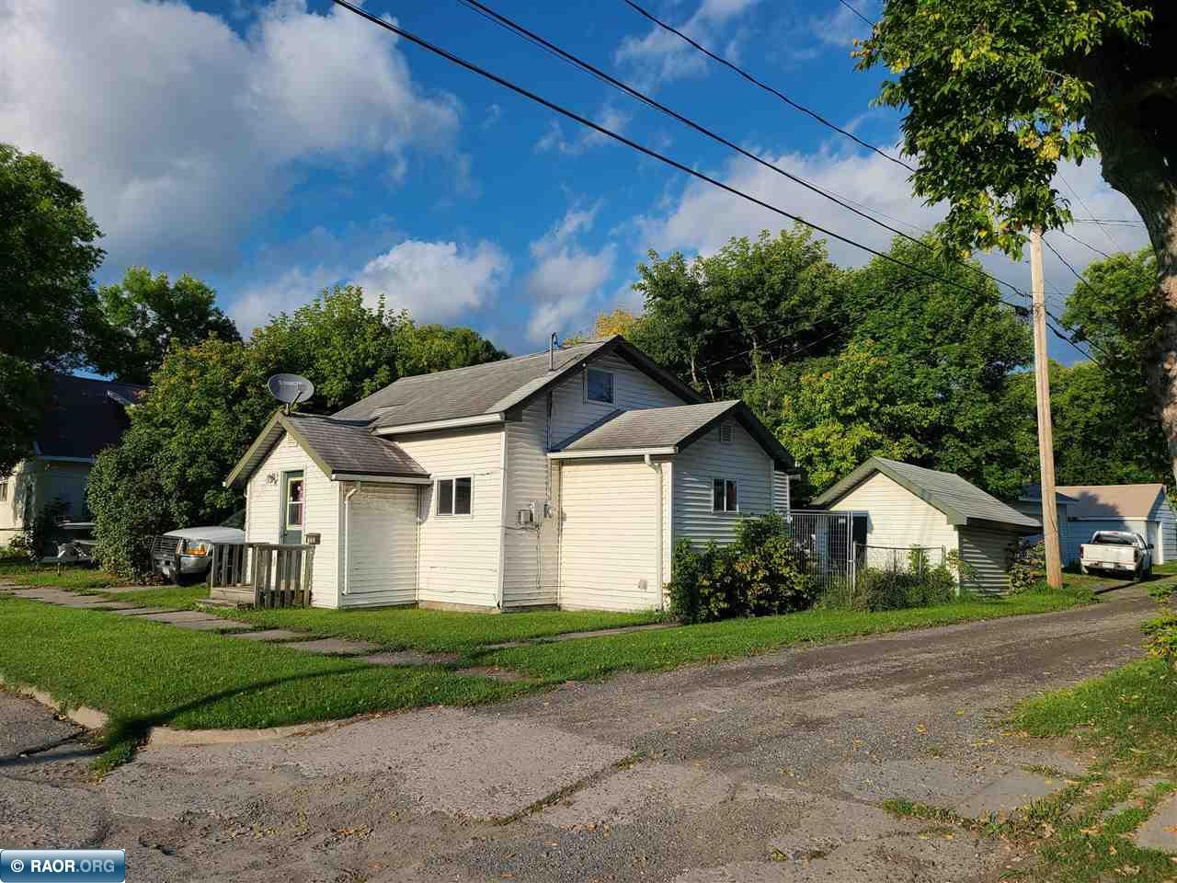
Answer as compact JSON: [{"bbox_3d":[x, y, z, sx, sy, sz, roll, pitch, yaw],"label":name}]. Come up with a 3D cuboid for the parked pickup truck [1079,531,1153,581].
[{"bbox_3d":[20.705,4.355,34.693,1.980,1.830,5.600,-4,-7,37],"label":"parked pickup truck"}]

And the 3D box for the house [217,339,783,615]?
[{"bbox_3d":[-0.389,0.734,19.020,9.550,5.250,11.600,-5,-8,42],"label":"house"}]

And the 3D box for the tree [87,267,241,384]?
[{"bbox_3d":[-19.830,-1.418,40.306,7.800,13.399,8.000,3,-7,-26],"label":"tree"}]

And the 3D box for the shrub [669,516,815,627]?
[{"bbox_3d":[2.912,2.097,15.078,1.200,1.720,3.800,-5,-8,42],"label":"shrub"}]

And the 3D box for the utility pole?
[{"bbox_3d":[12.428,-1.005,24.014,0.340,9.910,0.340,1,-6,0],"label":"utility pole"}]

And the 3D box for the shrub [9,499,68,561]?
[{"bbox_3d":[-20.509,3.244,33.000,2.050,2.321,1.900,4,-7,-31],"label":"shrub"}]

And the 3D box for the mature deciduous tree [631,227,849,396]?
[{"bbox_3d":[5.416,-1.556,31.352,8.000,12.499,8.000,0,-6,10],"label":"mature deciduous tree"}]

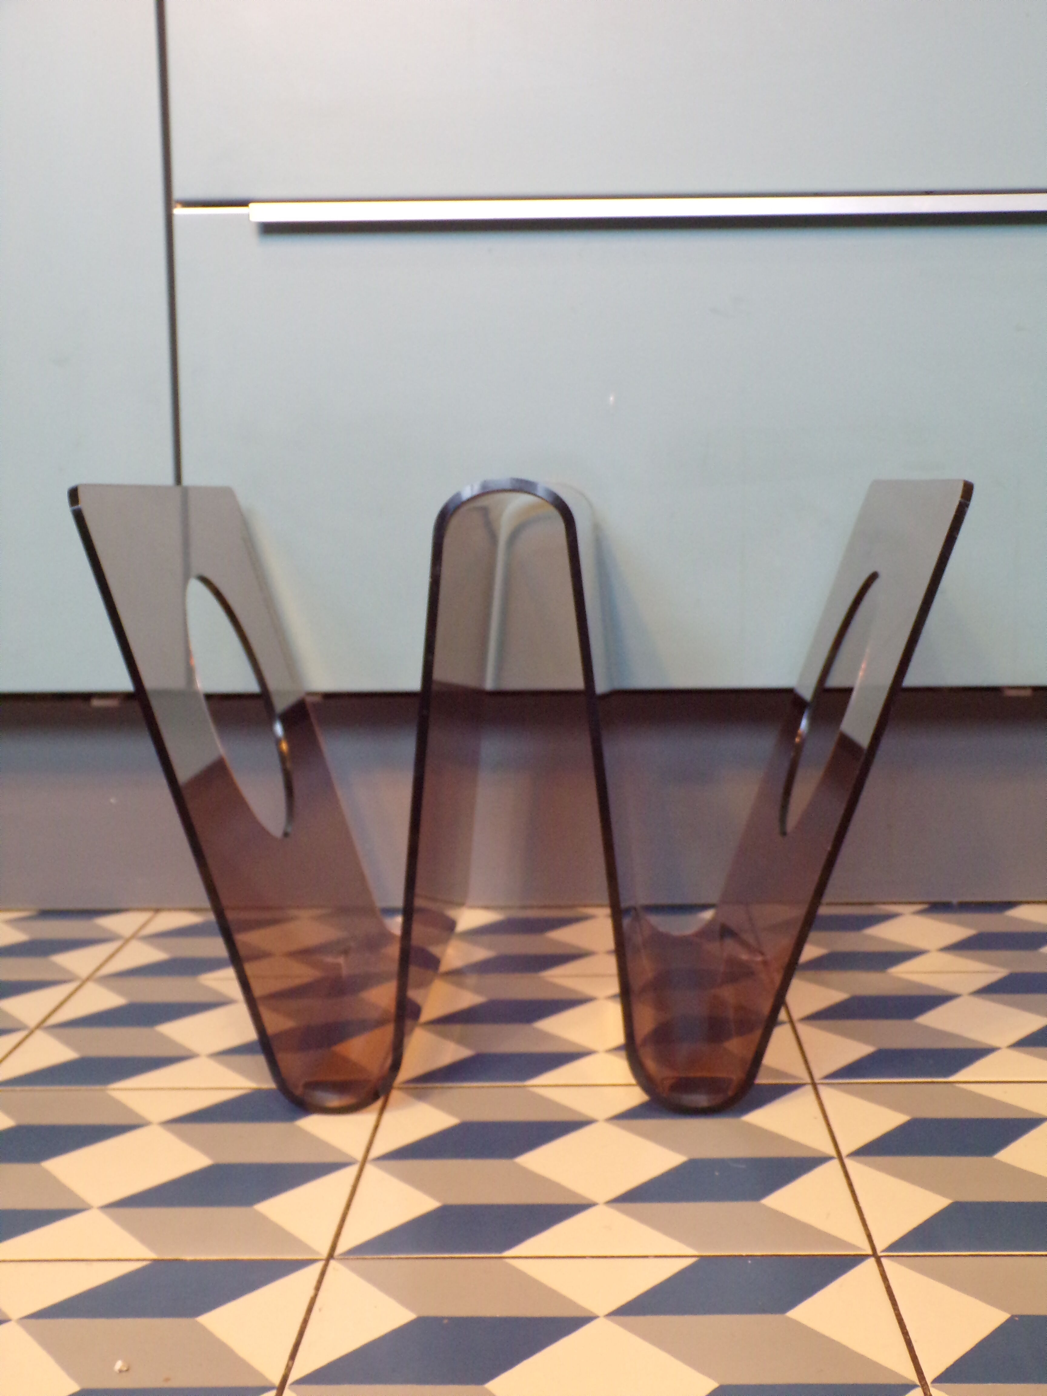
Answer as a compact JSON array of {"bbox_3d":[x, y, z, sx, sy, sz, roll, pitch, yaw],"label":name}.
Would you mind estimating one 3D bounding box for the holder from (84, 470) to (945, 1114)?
[{"bbox_3d":[0.007,0.030,0.904,0.398,0.286,0.302,0,7,4],"label":"holder"}]

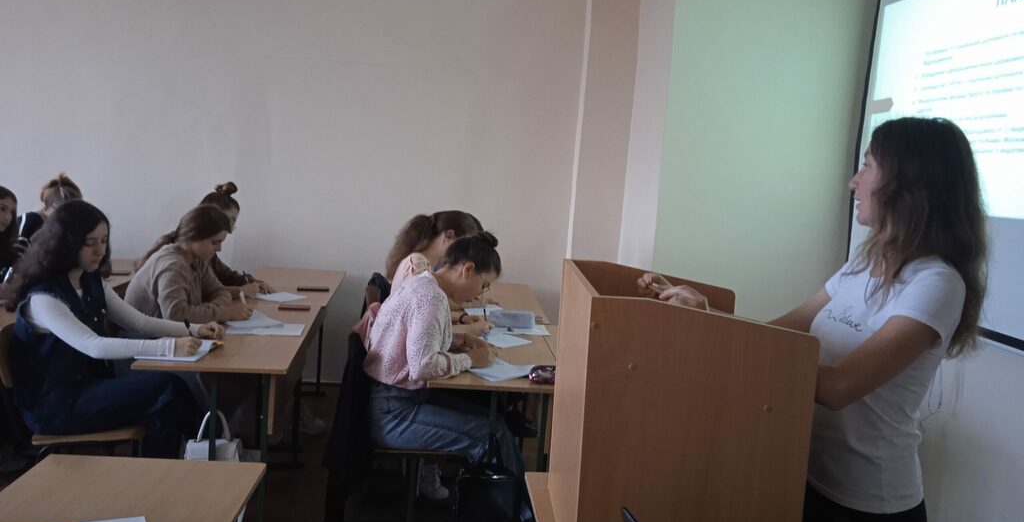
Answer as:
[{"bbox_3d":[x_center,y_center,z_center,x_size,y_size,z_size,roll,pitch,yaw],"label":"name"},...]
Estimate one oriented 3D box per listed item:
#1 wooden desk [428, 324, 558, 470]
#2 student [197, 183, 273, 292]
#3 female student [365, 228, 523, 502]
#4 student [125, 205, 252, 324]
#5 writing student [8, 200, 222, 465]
[{"bbox_3d":[-0.099,0.740,3.496,0.520,0.765,1.140,3,8,-5],"label":"wooden desk"},{"bbox_3d":[-1.513,0.253,4.351,0.600,1.320,0.460,3,8,-5],"label":"student"},{"bbox_3d":[-0.224,0.516,3.162,0.680,1.280,0.480,3,8,-5],"label":"female student"},{"bbox_3d":[-1.432,0.372,3.685,0.600,1.270,0.480,3,8,-5],"label":"student"},{"bbox_3d":[-1.484,0.433,3.082,0.730,1.300,0.520,3,8,-5],"label":"writing student"}]

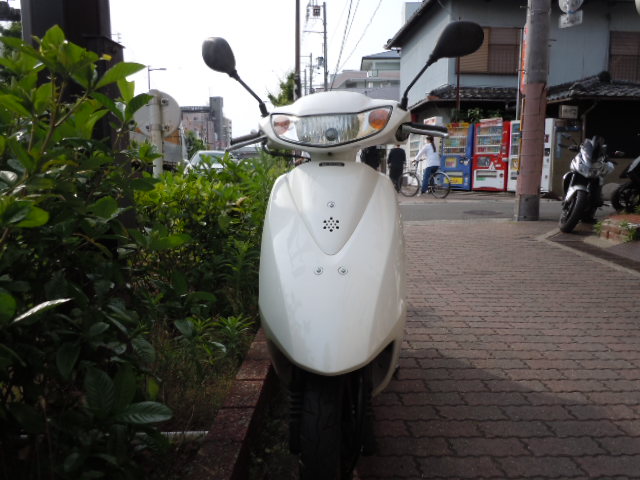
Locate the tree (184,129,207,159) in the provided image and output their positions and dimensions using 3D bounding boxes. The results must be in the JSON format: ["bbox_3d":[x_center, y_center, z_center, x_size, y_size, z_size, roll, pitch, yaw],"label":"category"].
[{"bbox_3d":[-9.138,-6.427,38.021,2.300,3.400,2.200,0,8,0],"label":"tree"}]

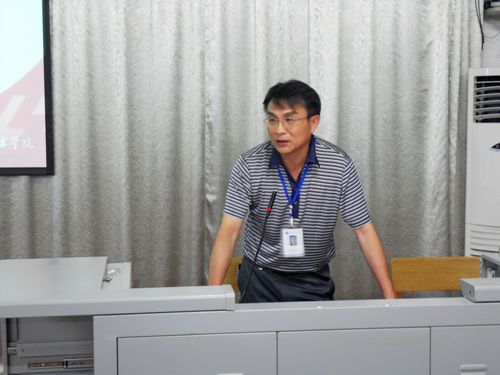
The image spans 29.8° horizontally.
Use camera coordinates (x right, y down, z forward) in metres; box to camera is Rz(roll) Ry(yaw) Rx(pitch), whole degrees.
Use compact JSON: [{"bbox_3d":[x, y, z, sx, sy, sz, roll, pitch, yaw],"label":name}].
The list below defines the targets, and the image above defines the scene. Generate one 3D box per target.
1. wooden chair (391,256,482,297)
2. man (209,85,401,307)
[{"bbox_3d":[0.790,0.722,3.852,0.410,0.820,0.460,0,5,-4],"label":"wooden chair"},{"bbox_3d":[0.178,0.413,3.215,0.640,1.560,0.500,0,5,1],"label":"man"}]

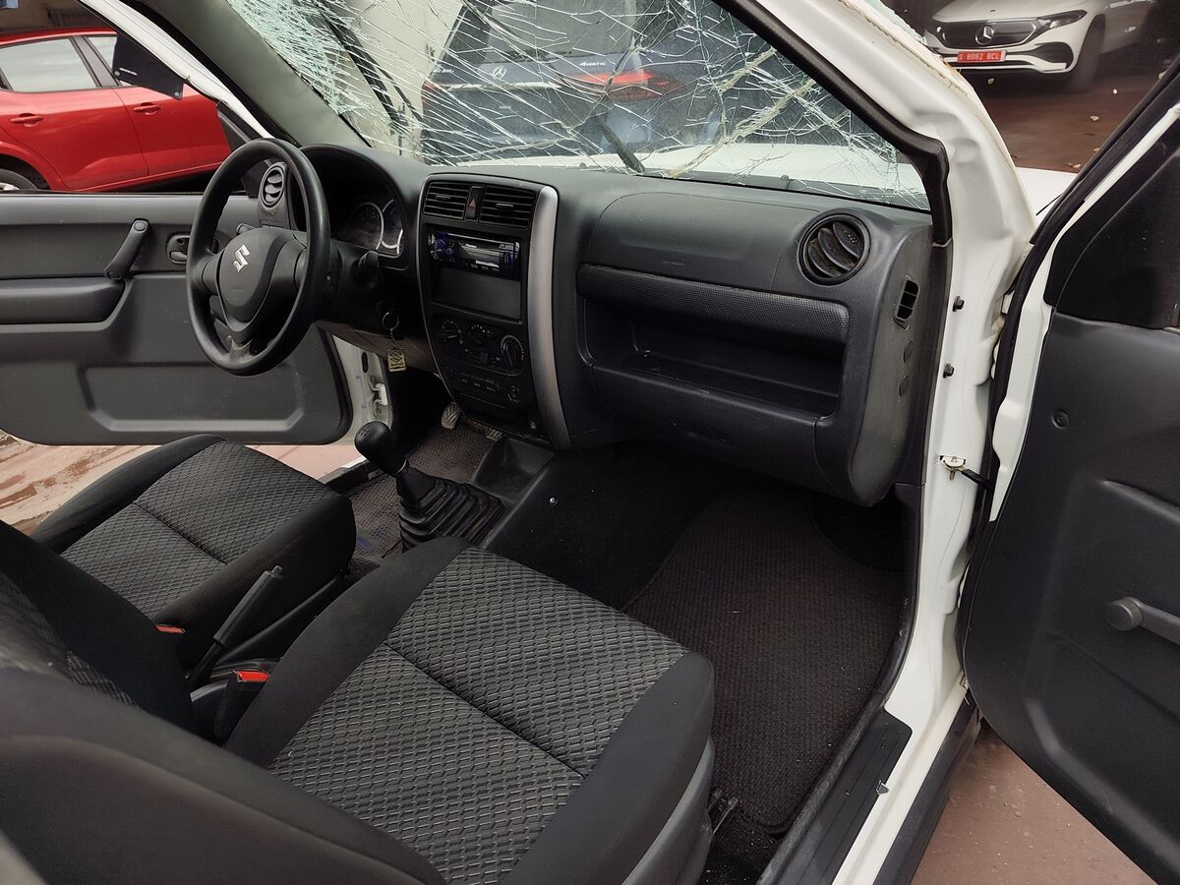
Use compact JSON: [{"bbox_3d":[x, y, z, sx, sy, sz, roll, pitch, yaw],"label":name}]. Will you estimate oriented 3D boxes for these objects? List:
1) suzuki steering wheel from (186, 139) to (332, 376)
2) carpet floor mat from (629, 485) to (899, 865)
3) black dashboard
[{"bbox_3d":[-0.511,-0.286,1.244,0.370,0.370,0.090,18,10,35],"label":"suzuki steering wheel"},{"bbox_3d":[0.258,0.261,1.225,0.420,0.070,0.620,18,36,35],"label":"carpet floor mat"},{"bbox_3d":[-0.098,-0.244,1.206,1.220,0.410,0.320,18,36,35],"label":"black dashboard"}]

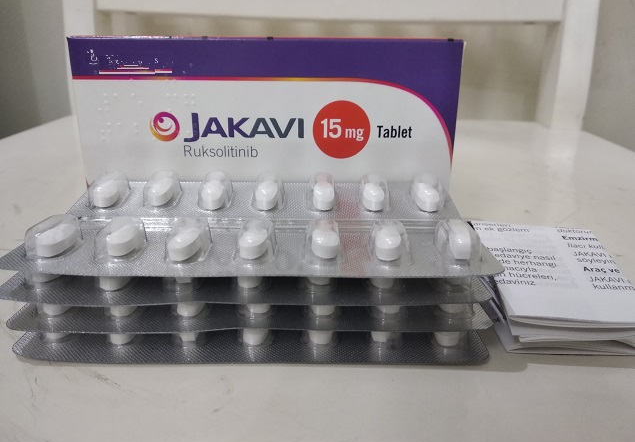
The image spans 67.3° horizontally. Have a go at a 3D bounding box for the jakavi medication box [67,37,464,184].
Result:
[{"bbox_3d":[-0.018,-0.026,0.179,0.129,0.077,0.029,1,17,2],"label":"jakavi medication box"}]

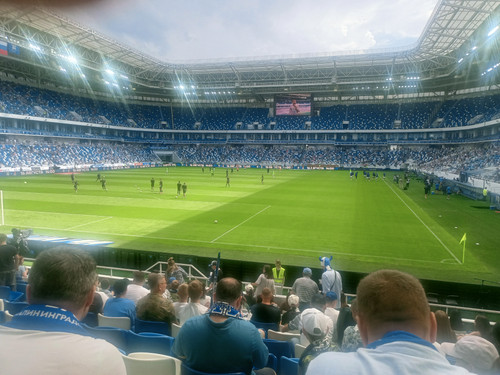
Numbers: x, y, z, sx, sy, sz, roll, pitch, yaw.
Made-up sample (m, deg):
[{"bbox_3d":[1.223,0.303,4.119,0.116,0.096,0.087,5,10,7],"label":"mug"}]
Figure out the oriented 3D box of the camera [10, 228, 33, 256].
[{"bbox_3d":[-11.300,2.835,20.187,1.000,1.500,0.850,-2,6,-26],"label":"camera"}]

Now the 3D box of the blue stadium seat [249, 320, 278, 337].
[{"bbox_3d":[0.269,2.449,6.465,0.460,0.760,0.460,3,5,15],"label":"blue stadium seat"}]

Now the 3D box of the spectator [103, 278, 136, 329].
[{"bbox_3d":[-1.605,1.730,5.306,0.500,1.170,0.750,3,5,15],"label":"spectator"}]

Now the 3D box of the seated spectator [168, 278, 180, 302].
[{"bbox_3d":[-1.396,2.360,7.913,0.420,1.220,0.650,3,5,15],"label":"seated spectator"}]

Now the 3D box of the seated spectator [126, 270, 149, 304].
[{"bbox_3d":[-1.508,1.788,5.954,0.500,1.280,0.750,3,6,15],"label":"seated spectator"}]

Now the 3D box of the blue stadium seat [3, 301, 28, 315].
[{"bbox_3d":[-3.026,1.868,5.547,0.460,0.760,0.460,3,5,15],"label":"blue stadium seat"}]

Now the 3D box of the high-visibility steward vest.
[{"bbox_3d":[1.018,3.109,14.288,0.460,0.600,0.280,3,5,15],"label":"high-visibility steward vest"}]

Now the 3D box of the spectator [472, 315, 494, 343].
[{"bbox_3d":[2.939,2.174,5.261,0.480,1.170,0.700,3,5,15],"label":"spectator"}]

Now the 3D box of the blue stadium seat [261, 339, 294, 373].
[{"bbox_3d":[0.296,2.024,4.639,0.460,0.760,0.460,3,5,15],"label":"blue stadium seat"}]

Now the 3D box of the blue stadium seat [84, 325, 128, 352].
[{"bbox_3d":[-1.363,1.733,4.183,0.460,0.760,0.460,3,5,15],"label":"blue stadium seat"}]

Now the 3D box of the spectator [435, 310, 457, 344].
[{"bbox_3d":[2.276,1.998,4.917,0.470,1.240,0.750,3,6,15],"label":"spectator"}]

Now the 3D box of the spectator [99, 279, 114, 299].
[{"bbox_3d":[-2.362,2.057,7.020,0.450,1.120,0.700,3,6,15],"label":"spectator"}]

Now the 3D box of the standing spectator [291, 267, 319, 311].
[{"bbox_3d":[1.218,2.634,8.936,0.570,1.740,0.360,3,5,15],"label":"standing spectator"}]

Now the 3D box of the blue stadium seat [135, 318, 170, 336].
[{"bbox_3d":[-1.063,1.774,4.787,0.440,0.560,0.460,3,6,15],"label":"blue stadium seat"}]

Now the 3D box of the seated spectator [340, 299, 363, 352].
[{"bbox_3d":[1.156,1.713,4.402,0.500,1.260,0.750,3,6,15],"label":"seated spectator"}]

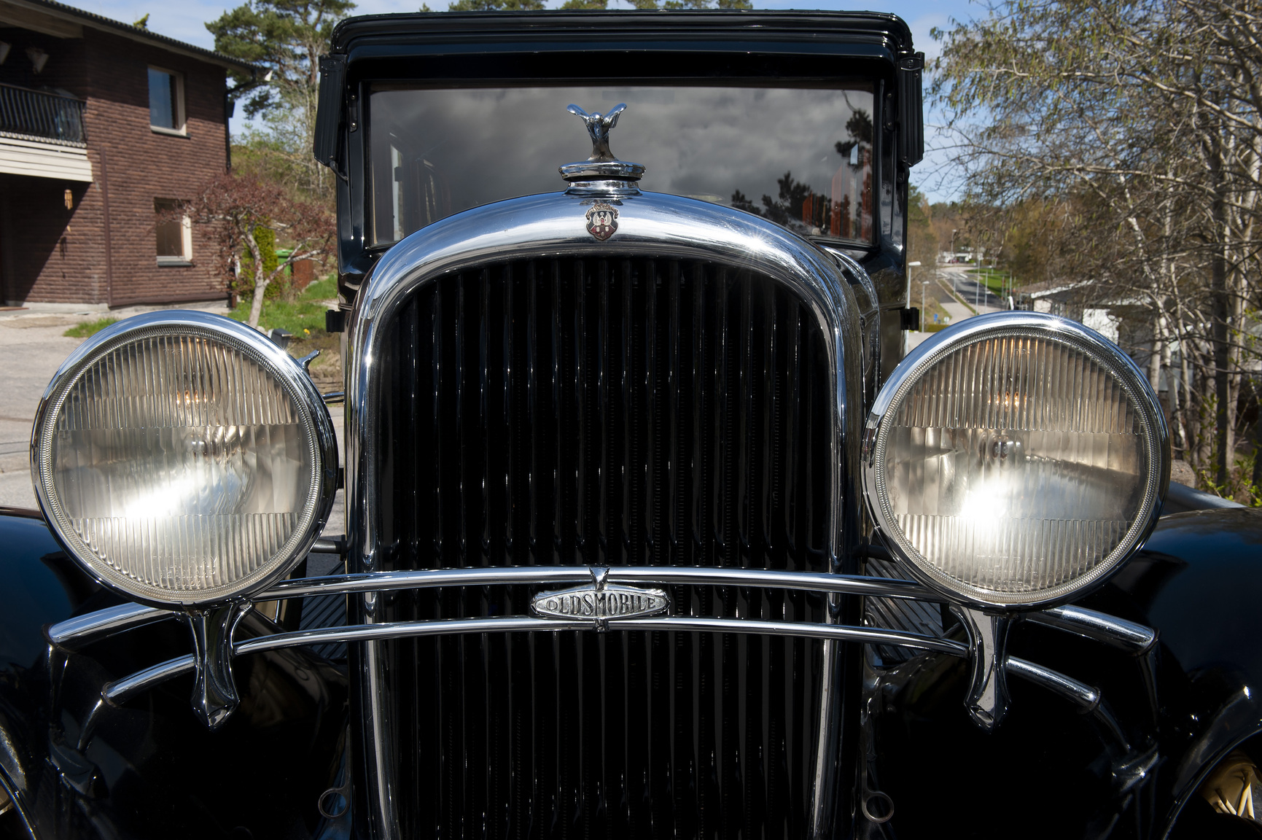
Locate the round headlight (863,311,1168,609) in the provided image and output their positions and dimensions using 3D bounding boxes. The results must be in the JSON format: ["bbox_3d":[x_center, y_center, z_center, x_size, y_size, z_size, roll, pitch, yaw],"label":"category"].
[{"bbox_3d":[0.356,0.026,1.214,0.278,0.278,0.200,0,7,0],"label":"round headlight"}]

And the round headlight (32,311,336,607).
[{"bbox_3d":[-0.411,0.026,1.214,0.278,0.278,0.200,0,7,0],"label":"round headlight"}]

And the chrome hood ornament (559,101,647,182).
[{"bbox_3d":[-0.031,-0.302,1.340,0.094,0.090,0.092,0,7,0],"label":"chrome hood ornament"}]

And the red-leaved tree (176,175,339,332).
[{"bbox_3d":[-4.847,-2.191,15.800,2.100,2.050,2.050,0,7,0],"label":"red-leaved tree"}]

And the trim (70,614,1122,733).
[{"bbox_3d":[-0.028,0.255,1.235,1.030,0.120,0.090,0,7,0],"label":"trim"}]

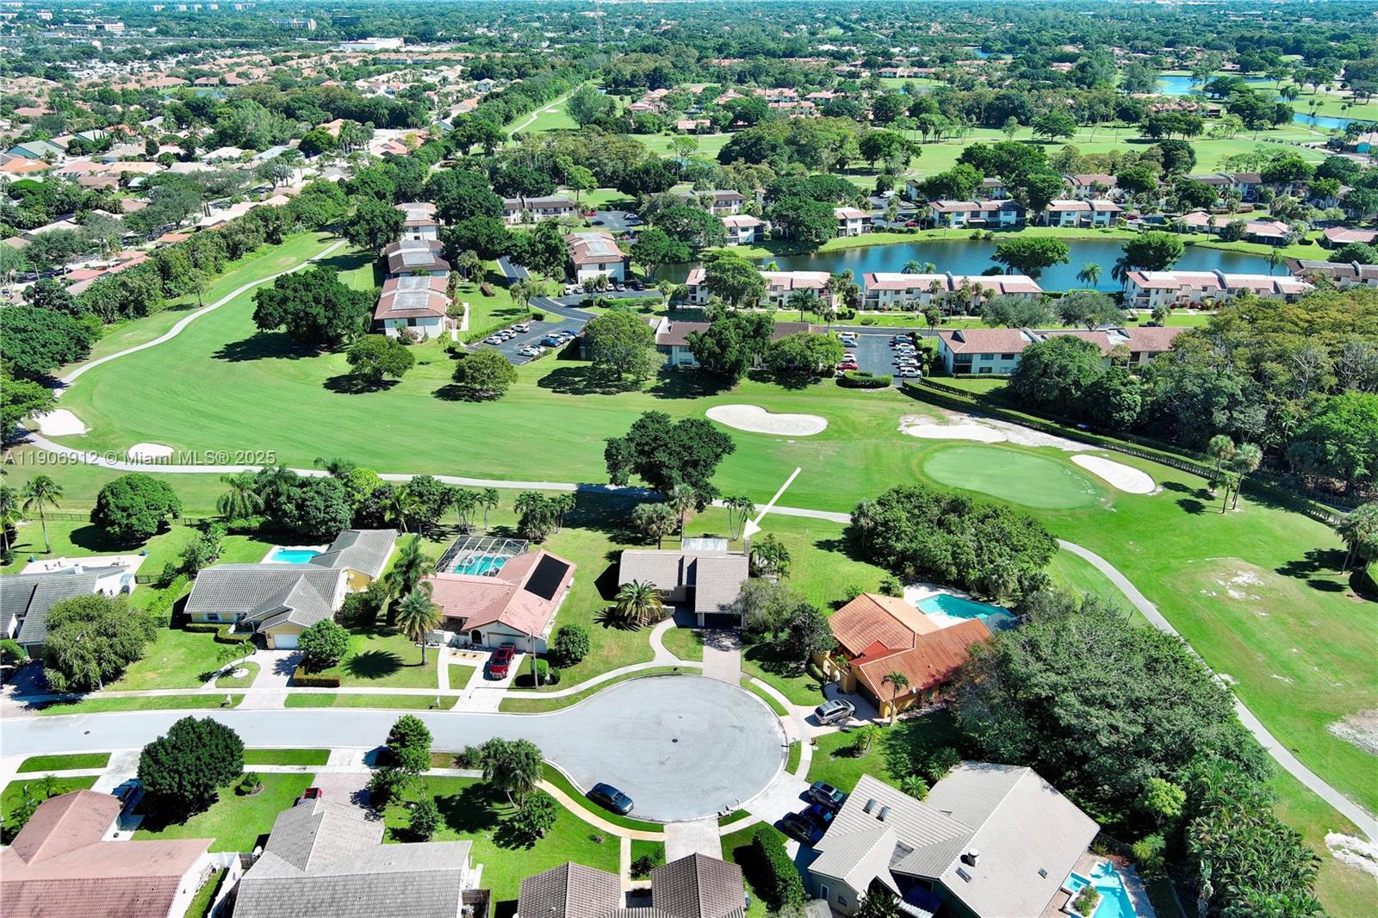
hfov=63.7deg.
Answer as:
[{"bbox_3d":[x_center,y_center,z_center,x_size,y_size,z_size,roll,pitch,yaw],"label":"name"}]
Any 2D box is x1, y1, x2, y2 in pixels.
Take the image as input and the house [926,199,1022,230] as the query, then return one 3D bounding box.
[{"bbox_3d":[90.900,-77.774,351.350,26.600,7.000,15.000,0,25,-1],"label":"house"}]

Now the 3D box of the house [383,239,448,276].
[{"bbox_3d":[-76.200,-54.787,311.593,15.500,7.200,34.000,-6,24,-14],"label":"house"}]

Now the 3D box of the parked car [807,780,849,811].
[{"bbox_3d":[14.700,34.704,113.501,4.600,1.600,1.860,20,30,38],"label":"parked car"}]

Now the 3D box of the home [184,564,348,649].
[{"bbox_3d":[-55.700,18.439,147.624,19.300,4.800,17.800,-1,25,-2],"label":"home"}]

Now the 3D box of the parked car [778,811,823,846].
[{"bbox_3d":[11.570,36.553,109.289,4.650,1.580,1.850,20,30,38],"label":"parked car"}]

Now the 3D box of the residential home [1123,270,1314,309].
[{"bbox_3d":[141.846,-45.502,298.662,43.500,7.300,16.800,3,23,7],"label":"residential home"}]

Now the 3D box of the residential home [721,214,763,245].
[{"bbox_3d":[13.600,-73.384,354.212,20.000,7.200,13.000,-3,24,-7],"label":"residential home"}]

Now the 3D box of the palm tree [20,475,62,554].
[{"bbox_3d":[-95.979,8.362,165.787,6.200,12.500,6.200,0,23,0],"label":"palm tree"}]

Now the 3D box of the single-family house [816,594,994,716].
[{"bbox_3d":[26.380,22.678,136.685,19.500,5.100,17.100,-13,27,-27],"label":"single-family house"}]

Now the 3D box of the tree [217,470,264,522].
[{"bbox_3d":[-68.200,6.191,169.276,7.000,8.700,7.000,0,25,0],"label":"tree"}]

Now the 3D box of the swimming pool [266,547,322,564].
[{"bbox_3d":[-57.300,14.719,162.109,7.600,0.900,5.200,-1,25,-2],"label":"swimming pool"}]

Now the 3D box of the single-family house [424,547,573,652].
[{"bbox_3d":[-26.459,18.253,148.259,19.200,4.600,18.500,4,25,9],"label":"single-family house"}]

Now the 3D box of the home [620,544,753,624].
[{"bbox_3d":[-0.600,16.344,151.171,17.800,5.600,16.600,0,25,1],"label":"home"}]

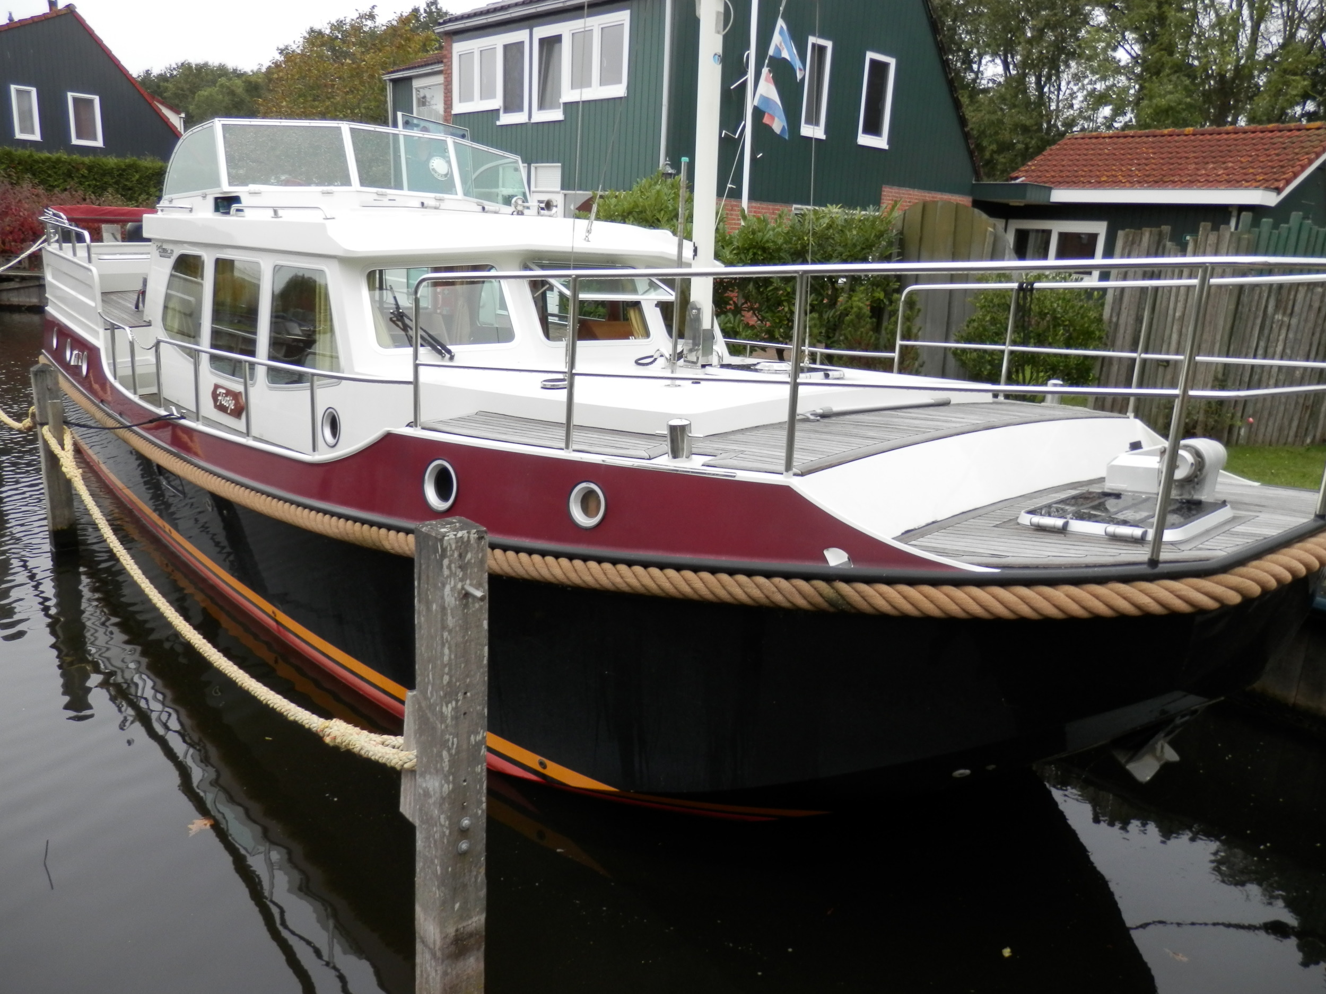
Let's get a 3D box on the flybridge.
[{"bbox_3d":[-2.225,-2.535,7.604,2.562,0.594,2.050,-10,18,-43],"label":"flybridge"}]

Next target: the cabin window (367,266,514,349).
[{"bbox_3d":[-1.170,-1.008,5.155,0.840,0.410,0.050,-10,6,-43],"label":"cabin window"}]

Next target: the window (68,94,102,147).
[{"bbox_3d":[-14.223,-9.293,23.600,0.680,1.210,0.100,-6,16,-33],"label":"window"}]

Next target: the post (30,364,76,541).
[{"bbox_3d":[-3.990,-0.238,6.306,0.150,1.230,0.150,12,16,32],"label":"post"}]

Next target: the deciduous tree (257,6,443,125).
[{"bbox_3d":[-10.579,-11.901,33.555,8.500,9.569,8.500,-1,14,-17],"label":"deciduous tree"}]

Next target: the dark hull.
[{"bbox_3d":[-1.538,-0.269,7.279,3.895,1.087,10.557,-10,18,-43],"label":"dark hull"}]

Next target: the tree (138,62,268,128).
[{"bbox_3d":[-24.776,-17.633,51.864,10.000,10.762,10.000,-3,15,-25],"label":"tree"}]

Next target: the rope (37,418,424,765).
[{"bbox_3d":[-2.371,0.280,4.514,0.140,0.600,5.200,-9,18,-40],"label":"rope"}]

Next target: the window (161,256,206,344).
[{"bbox_3d":[-3.357,-1.405,6.736,0.050,0.594,0.881,-2,13,-44],"label":"window"}]

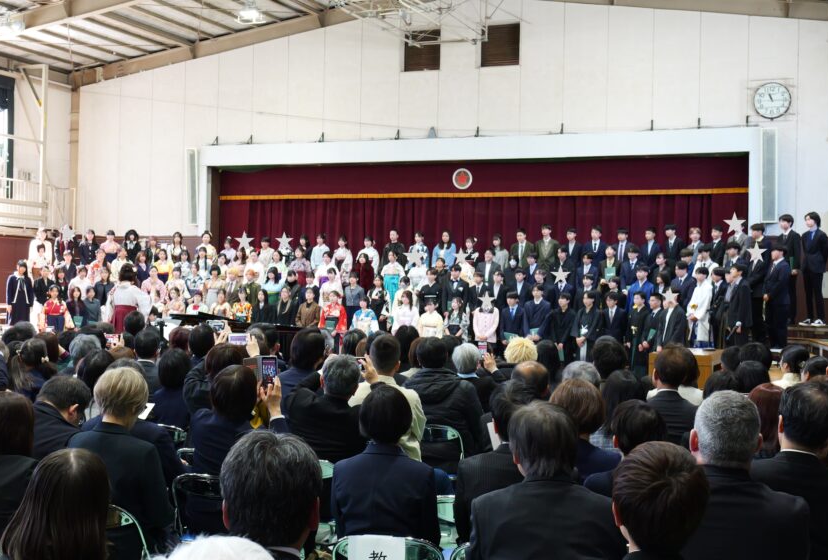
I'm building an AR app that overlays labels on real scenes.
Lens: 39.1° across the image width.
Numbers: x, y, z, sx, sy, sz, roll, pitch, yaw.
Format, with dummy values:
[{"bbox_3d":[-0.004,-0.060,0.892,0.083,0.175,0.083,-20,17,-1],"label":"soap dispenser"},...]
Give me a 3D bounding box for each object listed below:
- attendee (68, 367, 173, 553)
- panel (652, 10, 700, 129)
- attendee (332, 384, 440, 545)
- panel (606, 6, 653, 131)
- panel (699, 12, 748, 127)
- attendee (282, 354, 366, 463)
[{"bbox_3d":[-1.113,1.038,4.913,0.480,1.300,0.720,1,-1,22],"label":"attendee"},{"bbox_3d":[5.091,-4.066,22.612,0.900,2.310,0.080,1,-1,23],"label":"panel"},{"bbox_3d":[-0.035,1.047,4.694,0.460,1.280,0.780,1,-1,23],"label":"attendee"},{"bbox_3d":[4.060,-3.948,21.828,0.850,2.350,0.100,1,-1,22],"label":"panel"},{"bbox_3d":[5.919,-4.003,22.263,0.900,2.198,0.080,1,-1,23],"label":"panel"},{"bbox_3d":[-0.347,1.066,6.265,0.560,1.300,0.750,1,-1,22],"label":"attendee"}]

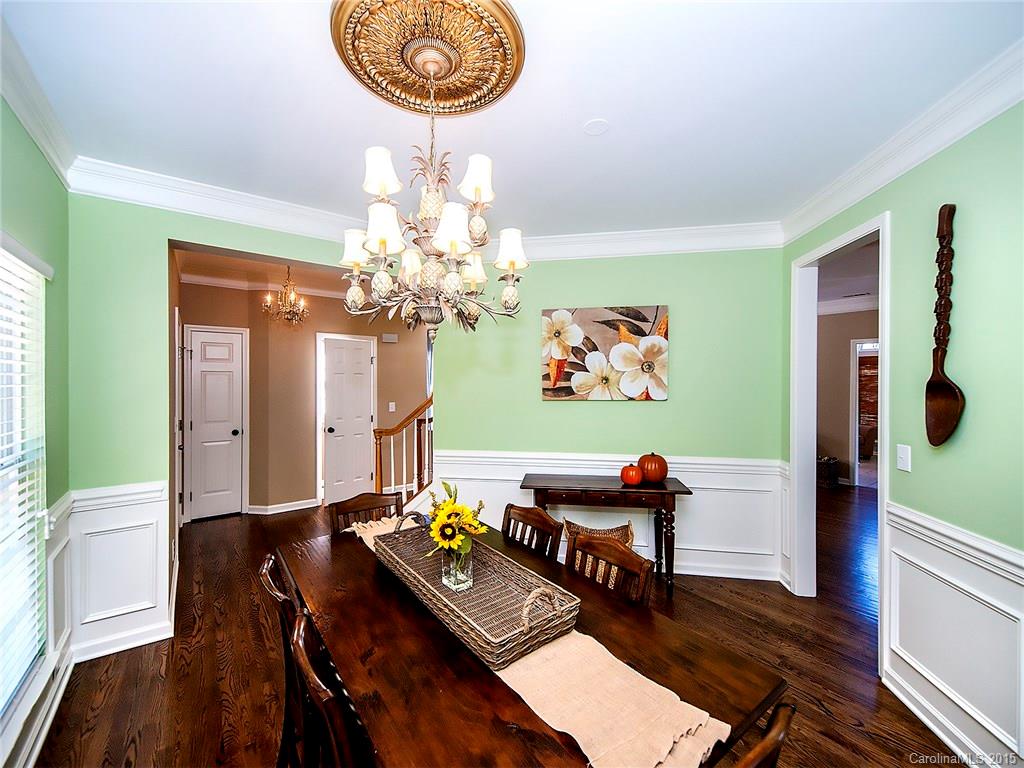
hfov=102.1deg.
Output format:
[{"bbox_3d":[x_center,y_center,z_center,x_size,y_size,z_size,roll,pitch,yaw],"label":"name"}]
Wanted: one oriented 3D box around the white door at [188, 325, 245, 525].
[{"bbox_3d":[-3.307,0.467,4.654,0.461,2.045,0.050,0,0,-37],"label":"white door"}]

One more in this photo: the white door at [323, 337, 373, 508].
[{"bbox_3d":[-2.104,0.464,5.329,0.618,2.045,0.050,0,0,-37],"label":"white door"}]

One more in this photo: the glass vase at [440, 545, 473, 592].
[{"bbox_3d":[-0.204,0.688,1.548,0.082,0.125,0.082,0,0,-37],"label":"glass vase"}]

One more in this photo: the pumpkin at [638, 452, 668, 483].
[{"bbox_3d":[1.082,0.636,3.165,0.217,0.222,0.217,0,0,8],"label":"pumpkin"}]

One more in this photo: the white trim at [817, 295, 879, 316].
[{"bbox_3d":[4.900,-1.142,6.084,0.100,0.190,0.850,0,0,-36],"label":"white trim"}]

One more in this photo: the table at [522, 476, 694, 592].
[{"bbox_3d":[0.675,1.112,3.095,1.170,0.755,0.400,0,0,9],"label":"table"}]

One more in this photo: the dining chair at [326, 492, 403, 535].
[{"bbox_3d":[-0.674,1.064,2.124,0.430,0.900,0.500,0,0,-37],"label":"dining chair"}]

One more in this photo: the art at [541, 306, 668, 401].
[{"bbox_3d":[0.745,-0.239,3.361,0.999,0.753,0.037,0,0,8],"label":"art"}]

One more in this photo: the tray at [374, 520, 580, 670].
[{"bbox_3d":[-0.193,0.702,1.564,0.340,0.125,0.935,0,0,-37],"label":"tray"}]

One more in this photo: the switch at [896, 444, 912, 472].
[{"bbox_3d":[1.852,0.352,1.960,0.012,0.118,0.077,0,0,9],"label":"switch"}]

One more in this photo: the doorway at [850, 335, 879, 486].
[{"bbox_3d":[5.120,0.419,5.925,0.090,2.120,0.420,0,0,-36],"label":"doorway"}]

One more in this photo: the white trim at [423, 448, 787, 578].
[{"bbox_3d":[0.677,1.029,3.314,2.710,0.915,0.060,0,0,9],"label":"white trim"}]

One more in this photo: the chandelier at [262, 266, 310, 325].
[{"bbox_3d":[-2.195,-0.866,4.030,0.430,0.560,0.430,0,0,-36],"label":"chandelier"}]

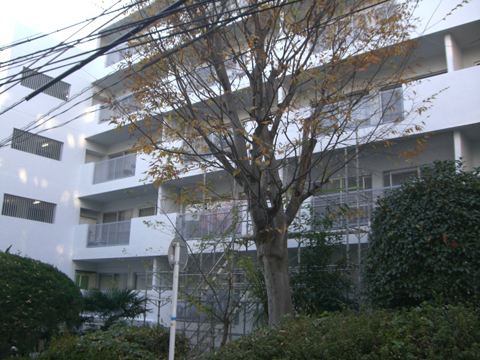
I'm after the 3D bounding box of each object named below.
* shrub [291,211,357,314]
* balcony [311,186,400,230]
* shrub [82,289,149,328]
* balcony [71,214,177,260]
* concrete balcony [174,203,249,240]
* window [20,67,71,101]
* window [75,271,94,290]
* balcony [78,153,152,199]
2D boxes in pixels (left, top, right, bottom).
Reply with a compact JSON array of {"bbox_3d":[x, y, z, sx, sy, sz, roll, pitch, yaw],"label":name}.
[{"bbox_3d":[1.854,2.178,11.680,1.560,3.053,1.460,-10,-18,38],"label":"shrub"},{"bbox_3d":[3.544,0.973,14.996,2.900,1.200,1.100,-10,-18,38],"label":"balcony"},{"bbox_3d":[-3.670,4.005,15.582,1.960,1.559,1.760,-10,-18,38],"label":"shrub"},{"bbox_3d":[-4.359,2.441,21.293,6.280,1.520,1.150,-10,-18,38],"label":"balcony"},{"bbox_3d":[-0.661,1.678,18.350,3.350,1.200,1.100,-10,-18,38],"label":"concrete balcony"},{"bbox_3d":[-8.416,-4.092,22.820,0.200,0.840,2.230,-10,-18,38],"label":"window"},{"bbox_3d":[-6.800,4.437,22.988,0.120,0.880,1.030,-10,-18,38],"label":"window"},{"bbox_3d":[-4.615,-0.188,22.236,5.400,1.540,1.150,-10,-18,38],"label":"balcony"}]

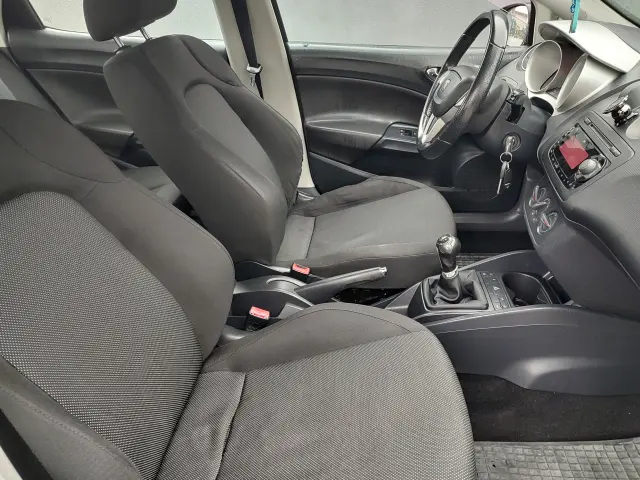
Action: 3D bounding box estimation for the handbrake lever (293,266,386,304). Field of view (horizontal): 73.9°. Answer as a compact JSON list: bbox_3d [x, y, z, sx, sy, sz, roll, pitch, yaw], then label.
[{"bbox_3d":[0.045,0.094,0.884,0.205,0.043,0.034,-16,21,9],"label":"handbrake lever"}]

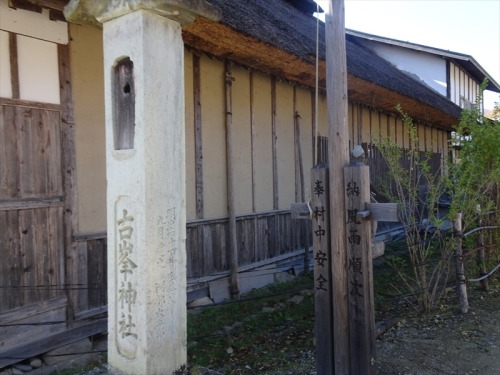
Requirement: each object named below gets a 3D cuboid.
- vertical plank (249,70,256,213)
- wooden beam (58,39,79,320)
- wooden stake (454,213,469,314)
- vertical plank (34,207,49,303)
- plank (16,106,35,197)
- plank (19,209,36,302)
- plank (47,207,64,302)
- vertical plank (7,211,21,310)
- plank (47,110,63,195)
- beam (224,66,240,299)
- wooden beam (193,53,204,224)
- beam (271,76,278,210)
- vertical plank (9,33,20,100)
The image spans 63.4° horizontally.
[{"bbox_3d":[0.035,-0.622,5.473,0.045,1.918,0.050,-1,0,40],"label":"vertical plank"},{"bbox_3d":[-1.603,-0.046,3.537,0.100,2.419,0.110,-1,0,40],"label":"wooden beam"},{"bbox_3d":[2.369,0.845,4.512,0.075,1.112,0.075,-3,0,40],"label":"wooden stake"},{"bbox_3d":[-1.948,0.635,3.783,0.020,0.886,0.124,-1,1,40],"label":"vertical plank"},{"bbox_3d":[-2.048,-0.320,3.675,0.020,0.821,0.131,-1,1,40],"label":"plank"},{"bbox_3d":[-2.031,0.636,3.685,0.020,0.872,0.126,-1,1,40],"label":"plank"},{"bbox_3d":[-1.862,0.630,3.883,0.020,0.885,0.132,-1,1,40],"label":"plank"},{"bbox_3d":[-1.877,0.577,3.212,0.025,0.789,0.105,-1,0,40],"label":"vertical plank"},{"bbox_3d":[-1.678,-0.299,3.472,0.025,0.719,0.115,-1,0,40],"label":"plank"},{"bbox_3d":[-0.227,-0.094,4.960,0.090,2.878,0.090,-1,0,40],"label":"beam"},{"bbox_3d":[-0.691,-0.664,5.226,0.080,2.123,0.109,-1,1,40],"label":"wooden beam"},{"bbox_3d":[0.341,-0.634,5.855,0.060,1.934,0.080,-1,0,40],"label":"beam"},{"bbox_3d":[-2.102,-1.078,3.598,0.050,0.590,0.058,-1,1,40],"label":"vertical plank"}]

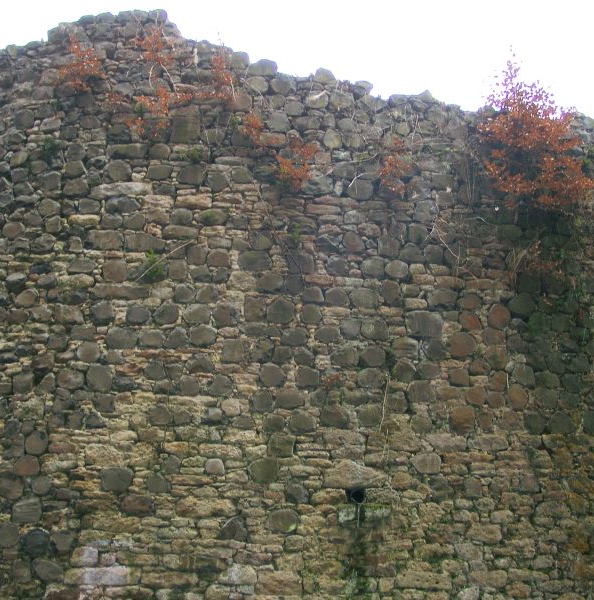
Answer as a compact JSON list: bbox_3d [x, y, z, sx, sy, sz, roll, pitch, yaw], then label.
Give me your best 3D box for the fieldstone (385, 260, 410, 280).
[{"bbox_3d":[1.104,-0.324,8.635,0.259,0.210,0.199,2,-12,-8],"label":"fieldstone"}]

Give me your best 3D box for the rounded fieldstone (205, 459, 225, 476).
[{"bbox_3d":[-0.759,1.559,7.314,0.181,0.162,0.136,-1,-16,4],"label":"rounded fieldstone"}]

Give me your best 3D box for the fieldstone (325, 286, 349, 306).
[{"bbox_3d":[0.389,-0.034,7.542,0.229,0.191,0.168,0,-14,0],"label":"fieldstone"}]

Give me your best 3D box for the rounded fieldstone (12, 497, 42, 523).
[{"bbox_3d":[-2.574,1.994,7.478,0.296,0.238,0.205,-3,-16,12],"label":"rounded fieldstone"}]

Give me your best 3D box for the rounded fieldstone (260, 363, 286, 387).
[{"bbox_3d":[-0.230,0.698,7.364,0.242,0.224,0.186,0,-14,0],"label":"rounded fieldstone"}]

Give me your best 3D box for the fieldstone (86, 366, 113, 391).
[{"bbox_3d":[-1.865,0.741,7.420,0.263,0.263,0.210,-2,-14,7],"label":"fieldstone"}]

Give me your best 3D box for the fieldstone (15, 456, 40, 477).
[{"bbox_3d":[-2.599,1.606,7.580,0.241,0.186,0.163,-3,-16,12],"label":"fieldstone"}]

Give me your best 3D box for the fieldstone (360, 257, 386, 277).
[{"bbox_3d":[0.838,-0.367,8.607,0.256,0.209,0.198,1,-12,-7],"label":"fieldstone"}]

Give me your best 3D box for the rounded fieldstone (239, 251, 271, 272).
[{"bbox_3d":[-0.415,-0.385,7.859,0.308,0.223,0.210,-1,-16,2],"label":"rounded fieldstone"}]

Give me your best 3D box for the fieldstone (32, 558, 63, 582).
[{"bbox_3d":[-2.284,2.476,7.193,0.291,0.218,0.204,-4,-14,15],"label":"fieldstone"}]

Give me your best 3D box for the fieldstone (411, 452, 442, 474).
[{"bbox_3d":[1.363,1.721,8.273,0.310,0.219,0.225,2,-12,-9],"label":"fieldstone"}]

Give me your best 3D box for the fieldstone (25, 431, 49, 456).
[{"bbox_3d":[-2.519,1.383,7.628,0.238,0.225,0.180,-3,-16,12],"label":"fieldstone"}]

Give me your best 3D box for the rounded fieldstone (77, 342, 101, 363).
[{"bbox_3d":[-2.052,0.519,7.771,0.240,0.195,0.169,-3,-16,10],"label":"rounded fieldstone"}]

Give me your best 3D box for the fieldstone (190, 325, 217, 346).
[{"bbox_3d":[-0.887,0.337,7.454,0.264,0.208,0.189,0,-14,0],"label":"fieldstone"}]

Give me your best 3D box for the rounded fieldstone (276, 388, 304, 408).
[{"bbox_3d":[-0.068,1.035,8.257,0.302,0.198,0.212,0,-12,-2],"label":"rounded fieldstone"}]

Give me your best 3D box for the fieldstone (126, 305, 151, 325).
[{"bbox_3d":[-1.712,0.157,8.487,0.276,0.205,0.204,-1,-12,6],"label":"fieldstone"}]

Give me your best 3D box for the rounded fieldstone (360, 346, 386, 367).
[{"bbox_3d":[0.808,0.605,8.408,0.269,0.202,0.200,1,-12,-7],"label":"rounded fieldstone"}]

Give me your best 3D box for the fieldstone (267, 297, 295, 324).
[{"bbox_3d":[-0.148,0.100,7.518,0.266,0.266,0.213,0,-14,0],"label":"fieldstone"}]

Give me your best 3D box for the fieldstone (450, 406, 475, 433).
[{"bbox_3d":[1.586,1.155,7.530,0.244,0.260,0.200,2,-16,-6],"label":"fieldstone"}]

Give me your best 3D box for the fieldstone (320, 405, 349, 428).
[{"bbox_3d":[0.355,1.103,7.440,0.274,0.220,0.196,0,-16,-1],"label":"fieldstone"}]

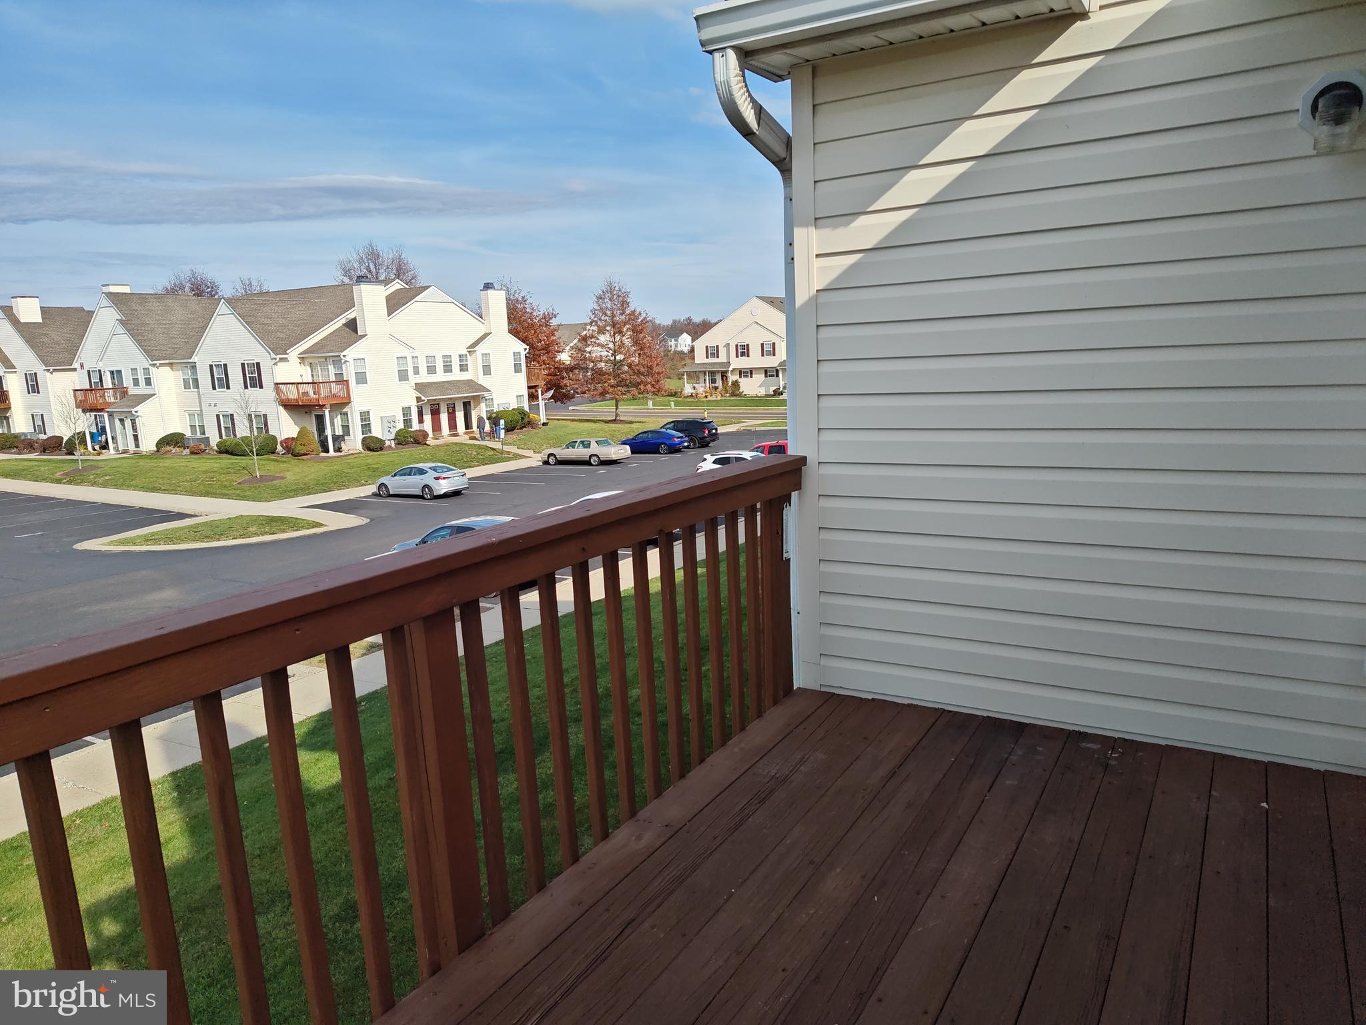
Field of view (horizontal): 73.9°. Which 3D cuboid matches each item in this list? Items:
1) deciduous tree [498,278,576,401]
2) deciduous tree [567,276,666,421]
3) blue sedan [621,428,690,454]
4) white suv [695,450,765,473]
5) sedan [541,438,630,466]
[{"bbox_3d":[-13.677,-13.076,74.382,8.800,11.890,8.800,-3,11,0],"label":"deciduous tree"},{"bbox_3d":[-5.372,-13.107,73.220,8.200,11.490,8.200,-3,11,0],"label":"deciduous tree"},{"bbox_3d":[-1.720,-4.370,55.700,4.670,1.420,1.820,3,12,32],"label":"blue sedan"},{"bbox_3d":[2.790,-1.610,36.700,4.400,1.640,1.820,3,11,30],"label":"white suv"},{"bbox_3d":[-5.440,-3.430,51.100,5.300,1.430,1.950,3,11,30],"label":"sedan"}]

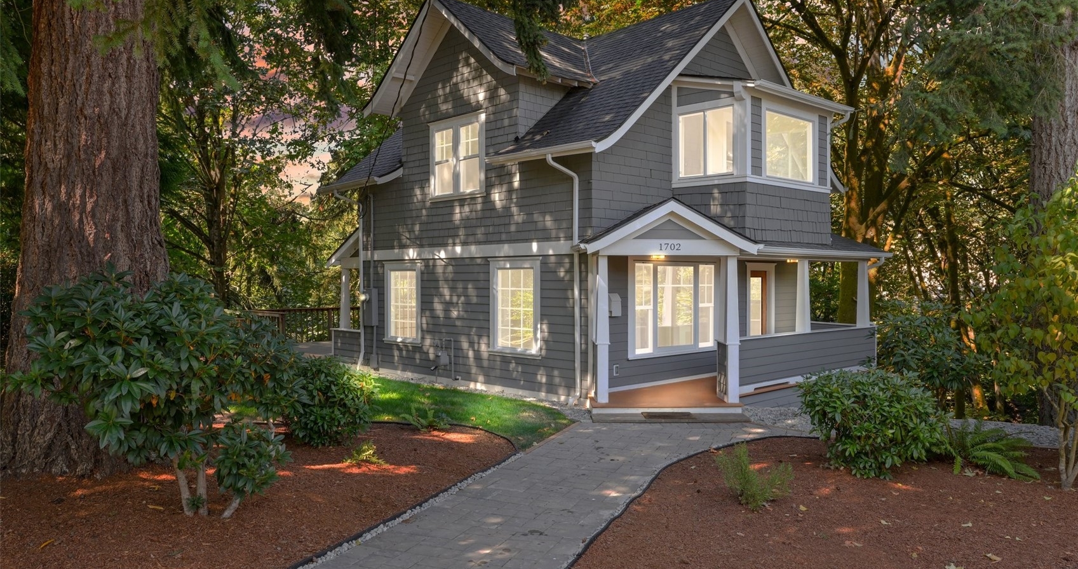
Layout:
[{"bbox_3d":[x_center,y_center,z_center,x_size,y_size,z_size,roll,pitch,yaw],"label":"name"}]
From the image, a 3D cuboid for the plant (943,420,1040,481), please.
[{"bbox_3d":[5.002,1.740,8.650,1.120,0.500,1.100,0,1,30],"label":"plant"}]

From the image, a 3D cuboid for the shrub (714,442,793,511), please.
[{"bbox_3d":[1.945,1.692,7.050,0.680,0.620,0.580,0,1,16],"label":"shrub"}]

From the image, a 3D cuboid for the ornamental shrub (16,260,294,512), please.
[{"bbox_3d":[-3.234,0.949,6.650,2.250,2.150,2.000,0,1,-26],"label":"ornamental shrub"}]

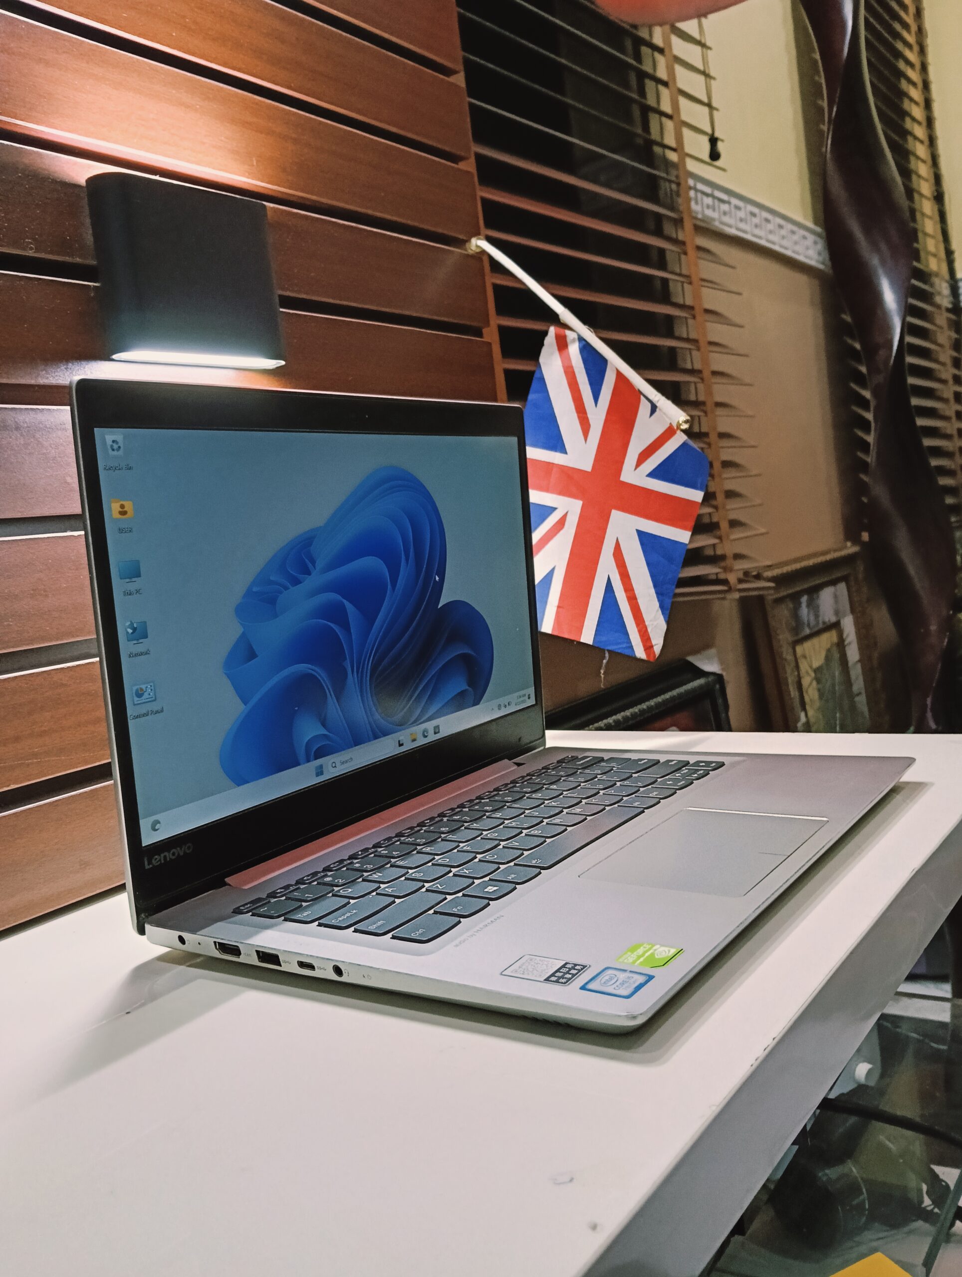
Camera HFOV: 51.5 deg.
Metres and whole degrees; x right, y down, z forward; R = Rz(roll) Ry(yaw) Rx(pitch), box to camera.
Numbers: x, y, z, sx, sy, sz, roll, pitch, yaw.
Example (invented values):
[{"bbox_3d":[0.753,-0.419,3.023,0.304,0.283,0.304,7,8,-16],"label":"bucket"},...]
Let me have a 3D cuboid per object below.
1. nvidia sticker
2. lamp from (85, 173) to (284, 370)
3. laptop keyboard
[{"bbox_3d":[0.056,0.104,0.329,0.018,0.001,0.018,-4,6,37],"label":"nvidia sticker"},{"bbox_3d":[-0.158,-0.201,0.558,0.028,0.090,0.108,-3,6,39],"label":"lamp"},{"bbox_3d":[0.019,0.095,0.504,0.111,0.005,0.279,-4,6,37],"label":"laptop keyboard"}]

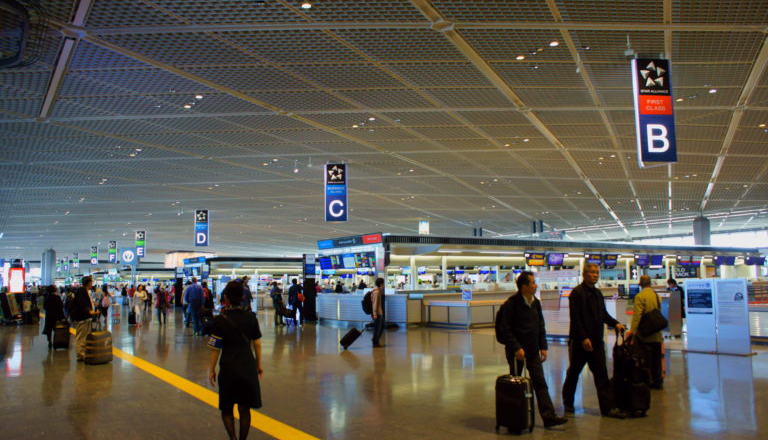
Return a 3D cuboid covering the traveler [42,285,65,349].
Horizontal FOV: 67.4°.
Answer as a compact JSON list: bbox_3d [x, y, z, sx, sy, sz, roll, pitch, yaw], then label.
[{"bbox_3d":[-8.735,2.552,15.200,0.520,1.640,0.420,1,-7,-21],"label":"traveler"}]

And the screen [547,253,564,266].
[{"bbox_3d":[8.131,1.887,27.307,1.080,0.600,0.130,3,0,-35],"label":"screen"}]

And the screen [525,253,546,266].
[{"bbox_3d":[7.628,1.996,28.962,1.220,0.620,0.150,4,-8,-32],"label":"screen"}]

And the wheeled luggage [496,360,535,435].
[{"bbox_3d":[1.370,1.858,6.108,0.360,0.730,0.230,-4,-7,27],"label":"wheeled luggage"}]

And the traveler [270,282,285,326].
[{"bbox_3d":[-4.210,3.303,22.771,0.450,1.720,0.500,-2,-7,18],"label":"traveler"}]

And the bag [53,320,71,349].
[{"bbox_3d":[-8.428,2.997,15.104,0.380,0.660,0.260,1,-6,-14],"label":"bag"}]

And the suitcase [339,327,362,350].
[{"bbox_3d":[-0.792,2.830,13.733,0.520,0.230,0.340,-45,0,-3],"label":"suitcase"}]

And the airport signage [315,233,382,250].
[{"bbox_3d":[-1.434,0.903,23.267,0.180,0.400,4.940,-8,-1,-35],"label":"airport signage"}]

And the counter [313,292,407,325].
[{"bbox_3d":[-0.751,3.344,21.501,4.100,1.120,0.900,-6,-8,42],"label":"counter"}]

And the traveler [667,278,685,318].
[{"bbox_3d":[8.097,2.406,16.000,0.420,1.600,0.480,4,-8,-41],"label":"traveler"}]

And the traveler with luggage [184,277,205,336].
[{"bbox_3d":[-6.034,2.744,18.399,0.560,1.800,0.400,0,-6,-9],"label":"traveler with luggage"}]

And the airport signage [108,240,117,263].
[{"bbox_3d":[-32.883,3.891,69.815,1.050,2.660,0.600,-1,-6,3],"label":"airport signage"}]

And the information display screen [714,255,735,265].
[{"bbox_3d":[22.759,2.703,38.444,2.100,0.580,0.160,4,-8,-32],"label":"information display screen"}]

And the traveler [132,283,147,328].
[{"bbox_3d":[-9.622,3.352,22.665,0.500,1.600,0.380,2,-7,-17],"label":"traveler"}]

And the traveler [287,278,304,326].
[{"bbox_3d":[-3.326,3.091,21.663,0.450,1.730,0.500,3,-7,-30],"label":"traveler"}]

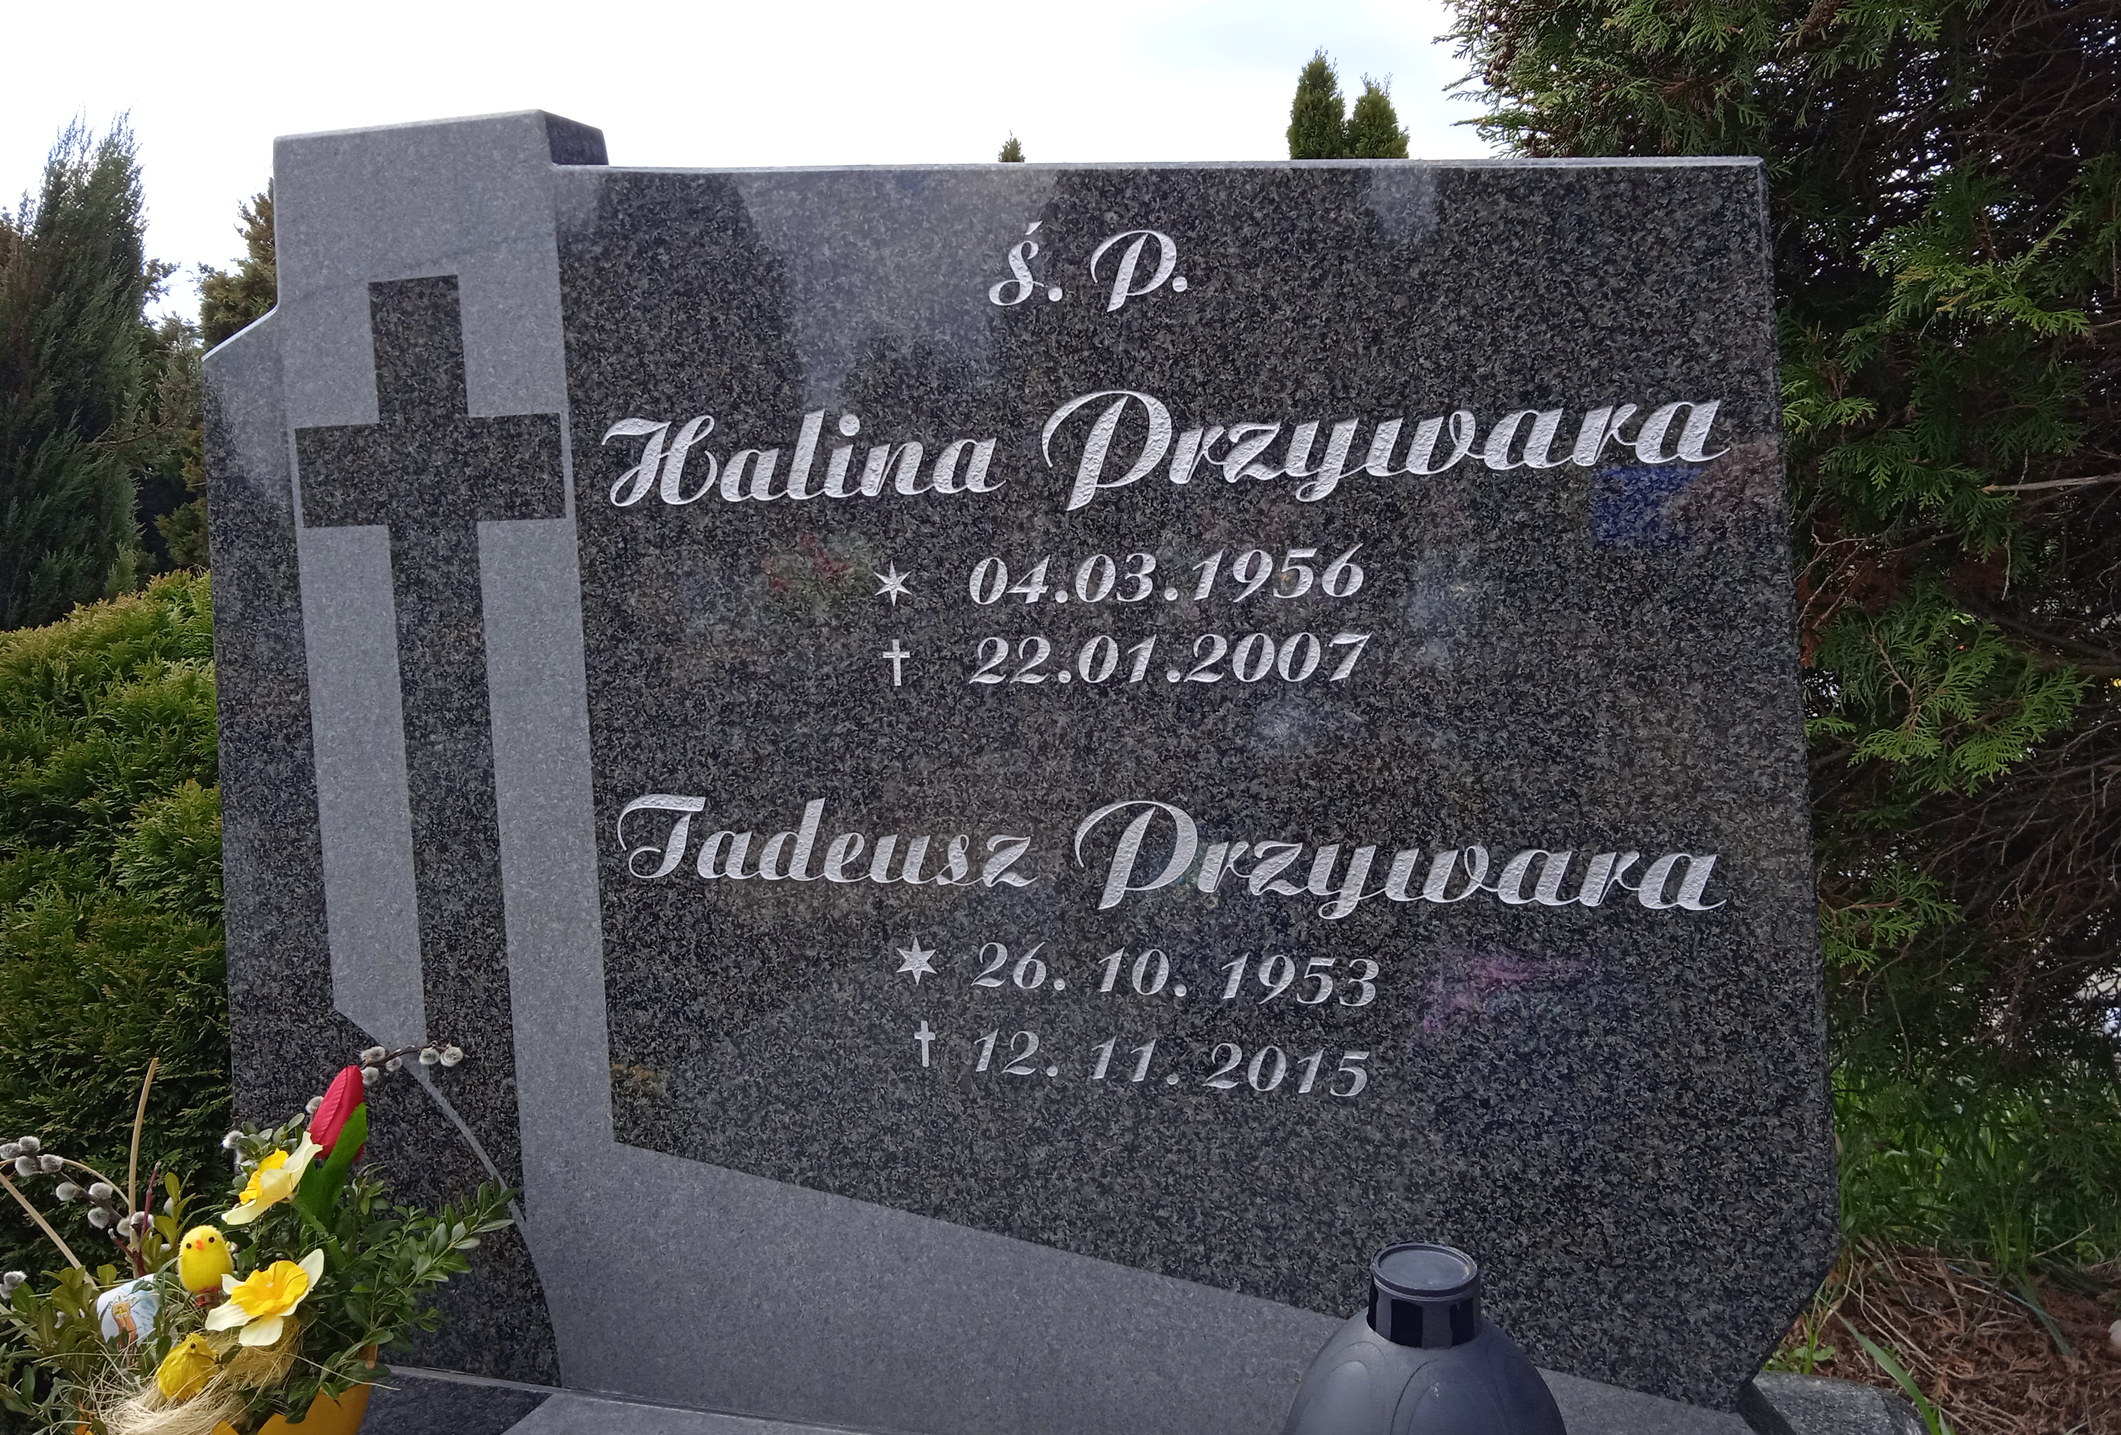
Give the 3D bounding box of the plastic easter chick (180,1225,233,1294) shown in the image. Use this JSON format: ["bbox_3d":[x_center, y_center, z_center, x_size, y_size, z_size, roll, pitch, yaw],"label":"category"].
[{"bbox_3d":[-0.468,0.298,0.940,0.028,0.038,0.029,-4,8,-17],"label":"plastic easter chick"}]

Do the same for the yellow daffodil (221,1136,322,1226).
[{"bbox_3d":[-0.429,0.252,0.935,0.064,0.027,0.064,-45,-9,22],"label":"yellow daffodil"}]

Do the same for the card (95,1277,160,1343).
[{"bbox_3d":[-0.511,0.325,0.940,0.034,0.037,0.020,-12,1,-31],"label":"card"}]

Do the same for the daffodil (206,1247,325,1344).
[{"bbox_3d":[-0.425,0.311,0.920,0.067,0.027,0.067,-1,29,10],"label":"daffodil"}]

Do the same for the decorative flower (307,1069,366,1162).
[{"bbox_3d":[-0.400,0.220,0.950,0.028,0.055,0.028,25,-12,-16],"label":"decorative flower"}]

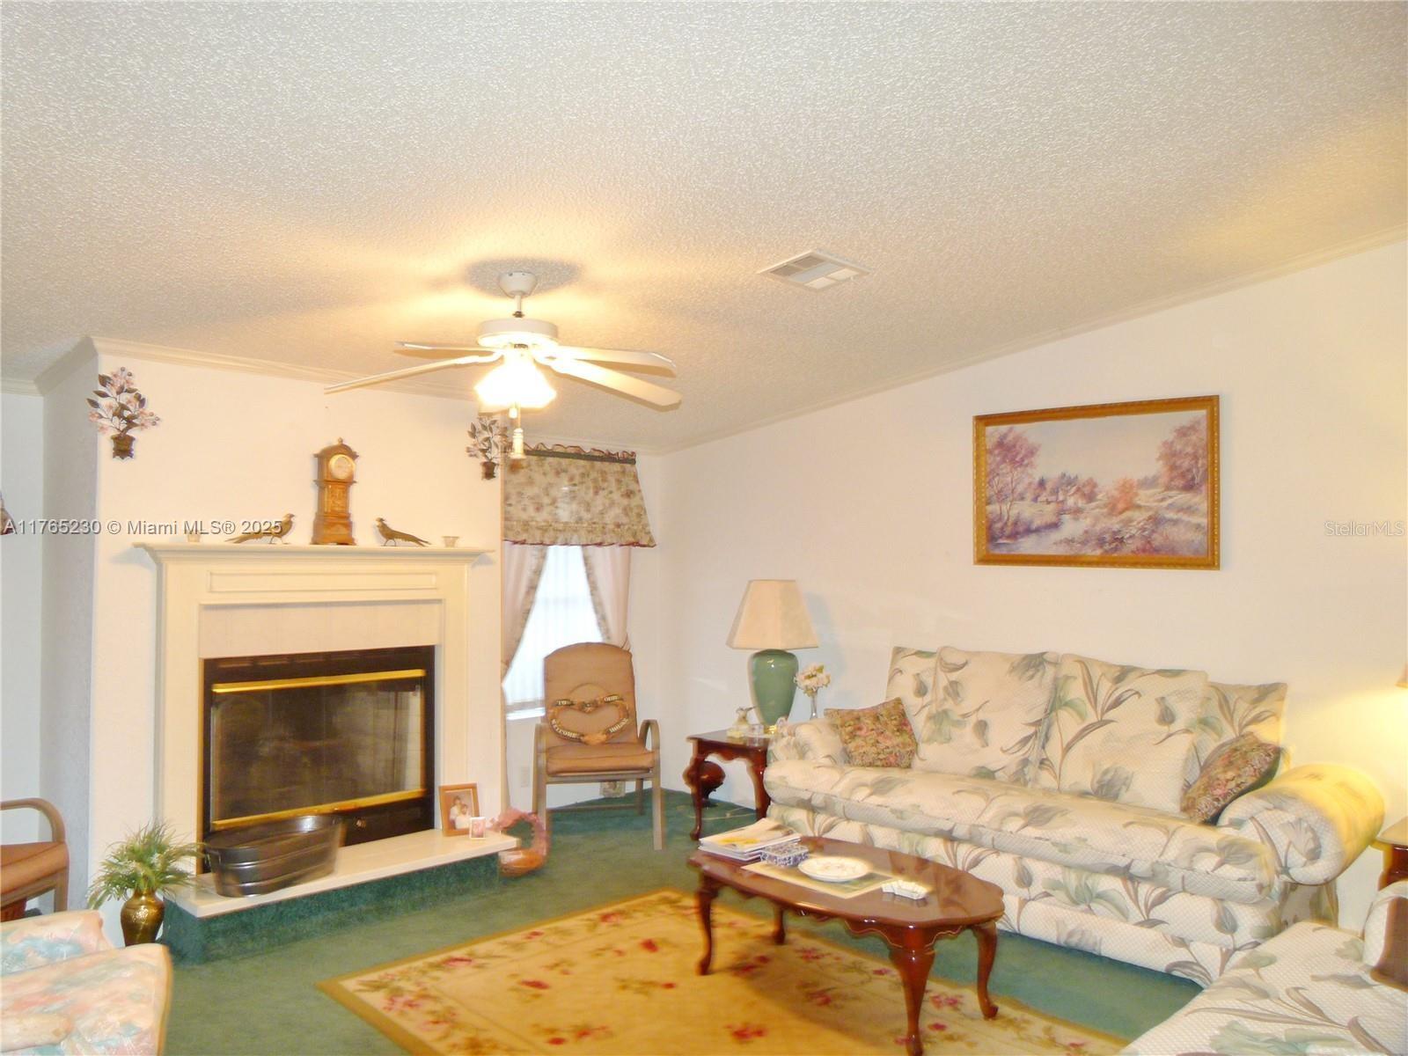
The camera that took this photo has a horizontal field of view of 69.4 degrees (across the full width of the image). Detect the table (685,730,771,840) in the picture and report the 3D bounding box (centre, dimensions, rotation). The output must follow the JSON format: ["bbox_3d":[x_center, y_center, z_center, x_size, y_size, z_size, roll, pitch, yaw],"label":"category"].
[{"bbox_3d":[0.347,1.409,5.520,0.640,0.530,0.560,2,-3,-44],"label":"table"}]

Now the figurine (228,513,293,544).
[{"bbox_3d":[-1.798,0.002,4.132,0.256,0.128,0.047,2,-2,-42],"label":"figurine"}]

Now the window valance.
[{"bbox_3d":[-0.751,-0.178,5.748,1.113,0.542,0.146,2,-2,-42],"label":"window valance"}]

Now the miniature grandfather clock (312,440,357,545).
[{"bbox_3d":[-1.600,-0.153,4.420,0.152,0.465,0.120,2,-3,-44],"label":"miniature grandfather clock"}]

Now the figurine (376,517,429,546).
[{"bbox_3d":[-1.347,0.017,4.544,0.258,0.128,0.047,2,-2,-42],"label":"figurine"}]

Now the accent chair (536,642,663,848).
[{"bbox_3d":[-0.572,1.102,5.290,0.615,0.967,0.718,1,-1,-11],"label":"accent chair"}]

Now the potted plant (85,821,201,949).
[{"bbox_3d":[-2.105,1.359,3.827,0.430,0.515,0.410,2,-3,-44],"label":"potted plant"}]

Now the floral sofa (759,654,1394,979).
[{"bbox_3d":[1.332,1.063,4.276,2.417,1.026,0.835,-1,-2,41],"label":"floral sofa"}]

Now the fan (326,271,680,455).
[{"bbox_3d":[-0.611,-0.578,3.583,1.300,0.650,1.300,2,-3,-44],"label":"fan"}]

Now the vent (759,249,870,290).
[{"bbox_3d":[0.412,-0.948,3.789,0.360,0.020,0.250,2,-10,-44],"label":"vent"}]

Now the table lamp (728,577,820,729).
[{"bbox_3d":[0.349,0.666,5.279,0.366,0.782,0.366,-1,-2,41],"label":"table lamp"}]

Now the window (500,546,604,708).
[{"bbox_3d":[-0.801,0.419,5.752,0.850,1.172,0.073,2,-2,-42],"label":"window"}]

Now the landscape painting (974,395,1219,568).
[{"bbox_3d":[1.734,-0.187,4.634,1.135,0.728,0.040,-1,-3,44],"label":"landscape painting"}]

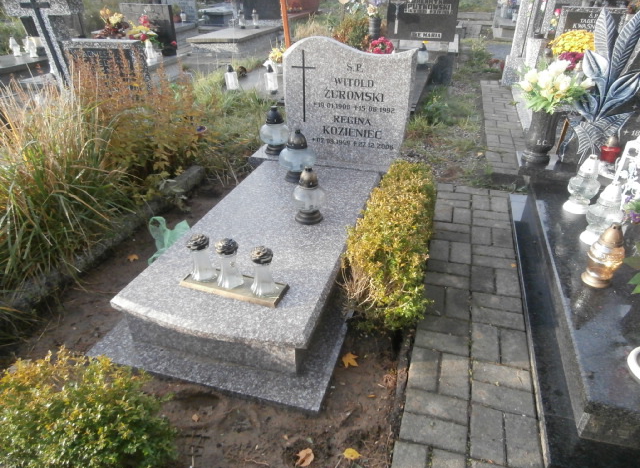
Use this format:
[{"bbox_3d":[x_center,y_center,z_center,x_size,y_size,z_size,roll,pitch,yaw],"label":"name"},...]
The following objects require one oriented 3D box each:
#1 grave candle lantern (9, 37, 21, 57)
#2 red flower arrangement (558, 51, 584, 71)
[{"bbox_3d":[-4.386,-2.695,6.381,0.115,0.235,0.110,8,31,15],"label":"grave candle lantern"},{"bbox_3d":[2.347,-1.596,4.116,0.280,0.220,0.260,8,32,15],"label":"red flower arrangement"}]

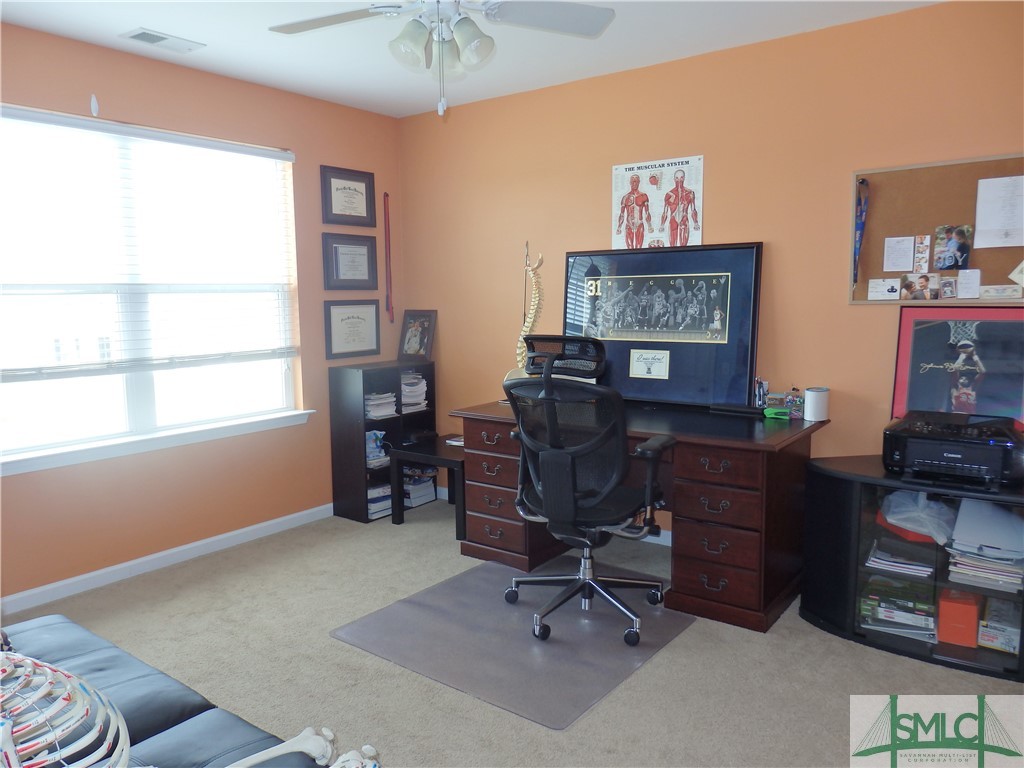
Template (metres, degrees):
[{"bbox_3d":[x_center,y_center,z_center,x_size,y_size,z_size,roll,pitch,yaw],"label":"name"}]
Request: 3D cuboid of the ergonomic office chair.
[{"bbox_3d":[0.288,0.380,3.025,0.685,1.180,0.660,4,8,36],"label":"ergonomic office chair"}]

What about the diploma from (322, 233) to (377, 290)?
[{"bbox_3d":[-0.988,-0.743,4.529,0.025,0.335,0.426,4,8,36],"label":"diploma"}]

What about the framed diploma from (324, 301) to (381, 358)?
[{"bbox_3d":[-0.984,-0.341,4.577,0.025,0.350,0.435,4,8,36],"label":"framed diploma"}]

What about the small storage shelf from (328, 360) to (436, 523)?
[{"bbox_3d":[-0.798,0.334,4.654,0.306,0.911,0.609,4,8,36],"label":"small storage shelf"}]

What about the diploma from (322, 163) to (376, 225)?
[{"bbox_3d":[-0.990,-1.128,4.487,0.025,0.332,0.419,4,8,36],"label":"diploma"}]

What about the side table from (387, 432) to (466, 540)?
[{"bbox_3d":[-0.324,0.594,4.389,0.555,0.447,0.553,4,8,36],"label":"side table"}]

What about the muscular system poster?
[{"bbox_3d":[0.732,-0.802,3.782,0.500,0.650,0.010,4,8,36],"label":"muscular system poster"}]

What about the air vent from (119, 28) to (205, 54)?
[{"bbox_3d":[-1.540,-1.511,3.279,0.174,0.015,0.301,4,8,36],"label":"air vent"}]

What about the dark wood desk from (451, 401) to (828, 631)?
[{"bbox_3d":[0.567,0.526,3.602,1.636,0.748,0.742,4,8,36],"label":"dark wood desk"}]

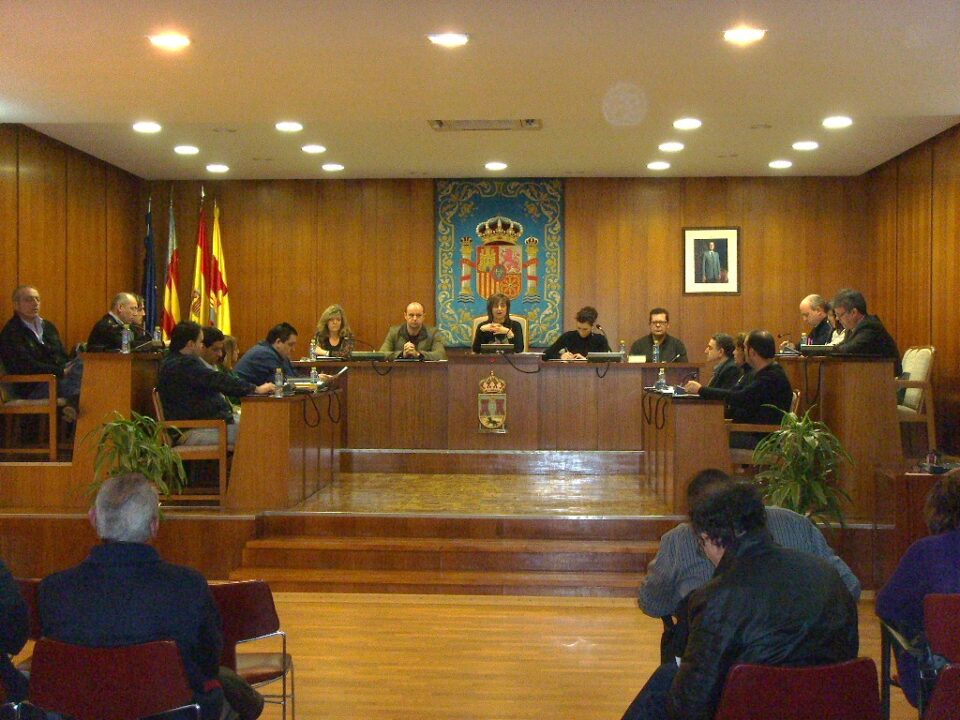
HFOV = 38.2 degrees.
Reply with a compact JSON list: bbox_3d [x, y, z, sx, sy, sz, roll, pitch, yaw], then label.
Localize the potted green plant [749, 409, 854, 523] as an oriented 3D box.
[{"bbox_3d":[2.111,0.689,9.050,0.680,0.820,0.660,0,0,3],"label":"potted green plant"}]

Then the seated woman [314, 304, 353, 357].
[{"bbox_3d":[-1.390,0.136,13.250,0.460,1.330,0.750,0,0,3],"label":"seated woman"}]

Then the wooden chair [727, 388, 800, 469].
[{"bbox_3d":[1.930,0.629,9.680,0.560,0.830,0.570,0,0,3],"label":"wooden chair"}]

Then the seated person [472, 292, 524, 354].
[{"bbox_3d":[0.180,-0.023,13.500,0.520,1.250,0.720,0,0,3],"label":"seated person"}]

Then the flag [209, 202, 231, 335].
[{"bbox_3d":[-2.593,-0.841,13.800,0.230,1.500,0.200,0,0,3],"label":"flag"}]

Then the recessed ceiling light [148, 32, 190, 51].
[{"bbox_3d":[-1.568,-1.608,7.000,0.215,0.060,0.215,0,0,3],"label":"recessed ceiling light"}]

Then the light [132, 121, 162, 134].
[{"bbox_3d":[-2.770,-1.937,11.550,0.235,0.060,0.235,0,0,3],"label":"light"}]

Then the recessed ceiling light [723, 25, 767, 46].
[{"bbox_3d":[1.309,-1.603,6.850,0.215,0.060,0.215,0,0,3],"label":"recessed ceiling light"}]

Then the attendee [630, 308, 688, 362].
[{"bbox_3d":[1.706,0.155,13.250,0.560,1.310,0.770,0,0,3],"label":"attendee"}]

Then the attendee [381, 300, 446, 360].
[{"bbox_3d":[-0.633,0.125,13.200,0.620,1.350,0.800,0,0,3],"label":"attendee"}]

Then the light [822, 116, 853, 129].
[{"bbox_3d":[2.797,-1.862,10.850,0.225,0.050,0.225,0,0,3],"label":"light"}]

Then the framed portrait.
[{"bbox_3d":[2.471,-1.057,14.800,0.620,0.730,0.040,0,0,3],"label":"framed portrait"}]

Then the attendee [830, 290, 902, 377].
[{"bbox_3d":[2.801,0.099,10.050,0.740,1.220,0.540,0,0,3],"label":"attendee"}]

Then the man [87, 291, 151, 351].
[{"bbox_3d":[-2.630,0.096,10.700,0.800,1.235,0.520,0,0,3],"label":"man"}]

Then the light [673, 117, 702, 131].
[{"bbox_3d":[1.698,-1.932,11.350,0.235,0.060,0.235,0,0,3],"label":"light"}]

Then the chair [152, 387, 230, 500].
[{"bbox_3d":[-2.070,0.616,10.000,0.550,0.835,0.570,0,0,3],"label":"chair"}]

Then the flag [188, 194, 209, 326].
[{"bbox_3d":[-2.953,-0.910,14.650,0.240,1.680,0.200,0,0,3],"label":"flag"}]

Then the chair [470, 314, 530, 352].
[{"bbox_3d":[0.197,0.076,13.650,0.590,1.060,0.640,0,0,3],"label":"chair"}]

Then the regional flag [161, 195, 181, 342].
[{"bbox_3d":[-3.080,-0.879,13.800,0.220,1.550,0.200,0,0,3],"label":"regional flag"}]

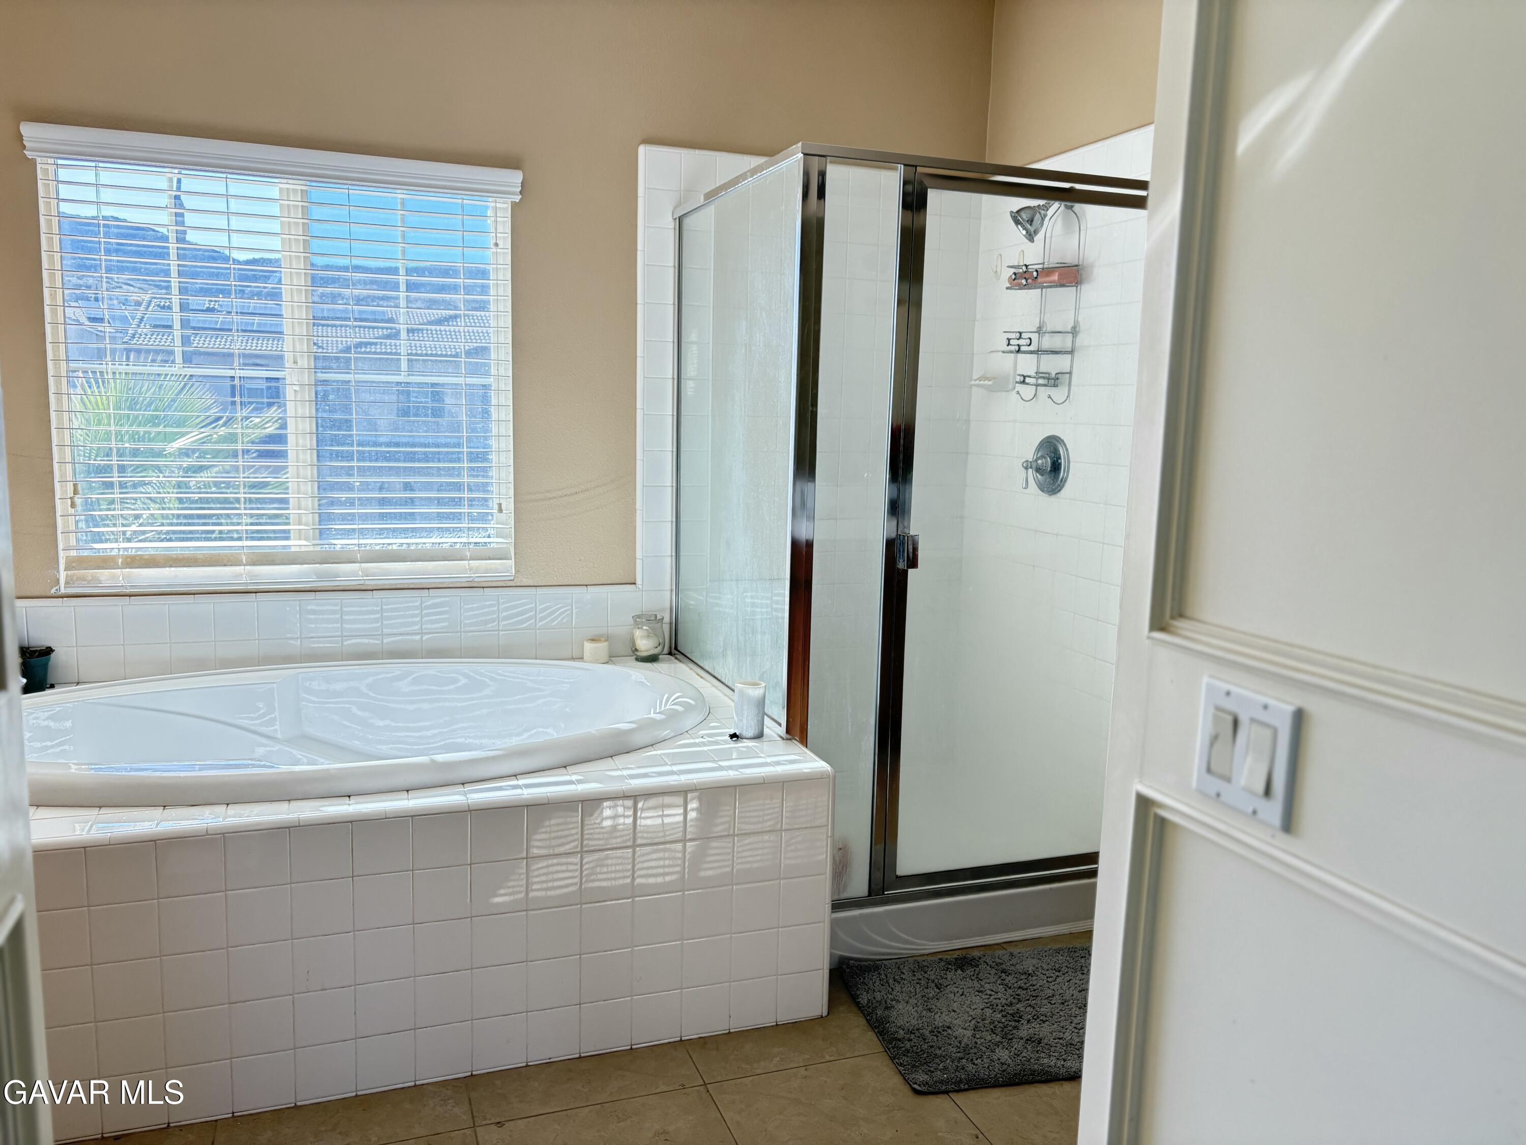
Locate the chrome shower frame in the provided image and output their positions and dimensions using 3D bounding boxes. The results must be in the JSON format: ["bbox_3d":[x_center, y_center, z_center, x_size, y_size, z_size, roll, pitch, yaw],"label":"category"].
[{"bbox_3d":[0.394,-0.137,3.265,1.060,1.785,1.025,-1,8,-20],"label":"chrome shower frame"}]

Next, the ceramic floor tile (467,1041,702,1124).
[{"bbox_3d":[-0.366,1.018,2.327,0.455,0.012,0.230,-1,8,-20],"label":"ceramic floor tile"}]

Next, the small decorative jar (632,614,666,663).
[{"bbox_3d":[-0.348,0.208,3.514,0.108,0.137,0.108,1,7,0],"label":"small decorative jar"}]

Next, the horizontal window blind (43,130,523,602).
[{"bbox_3d":[-1.279,-0.542,3.140,1.225,1.180,0.080,-1,8,-20],"label":"horizontal window blind"}]

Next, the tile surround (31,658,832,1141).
[{"bbox_3d":[-1.016,0.656,2.761,2.048,0.585,1.210,-1,8,-20],"label":"tile surround"}]

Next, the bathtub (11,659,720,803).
[{"bbox_3d":[-1.011,0.580,2.752,1.825,0.520,1.110,-1,8,-20],"label":"bathtub"}]

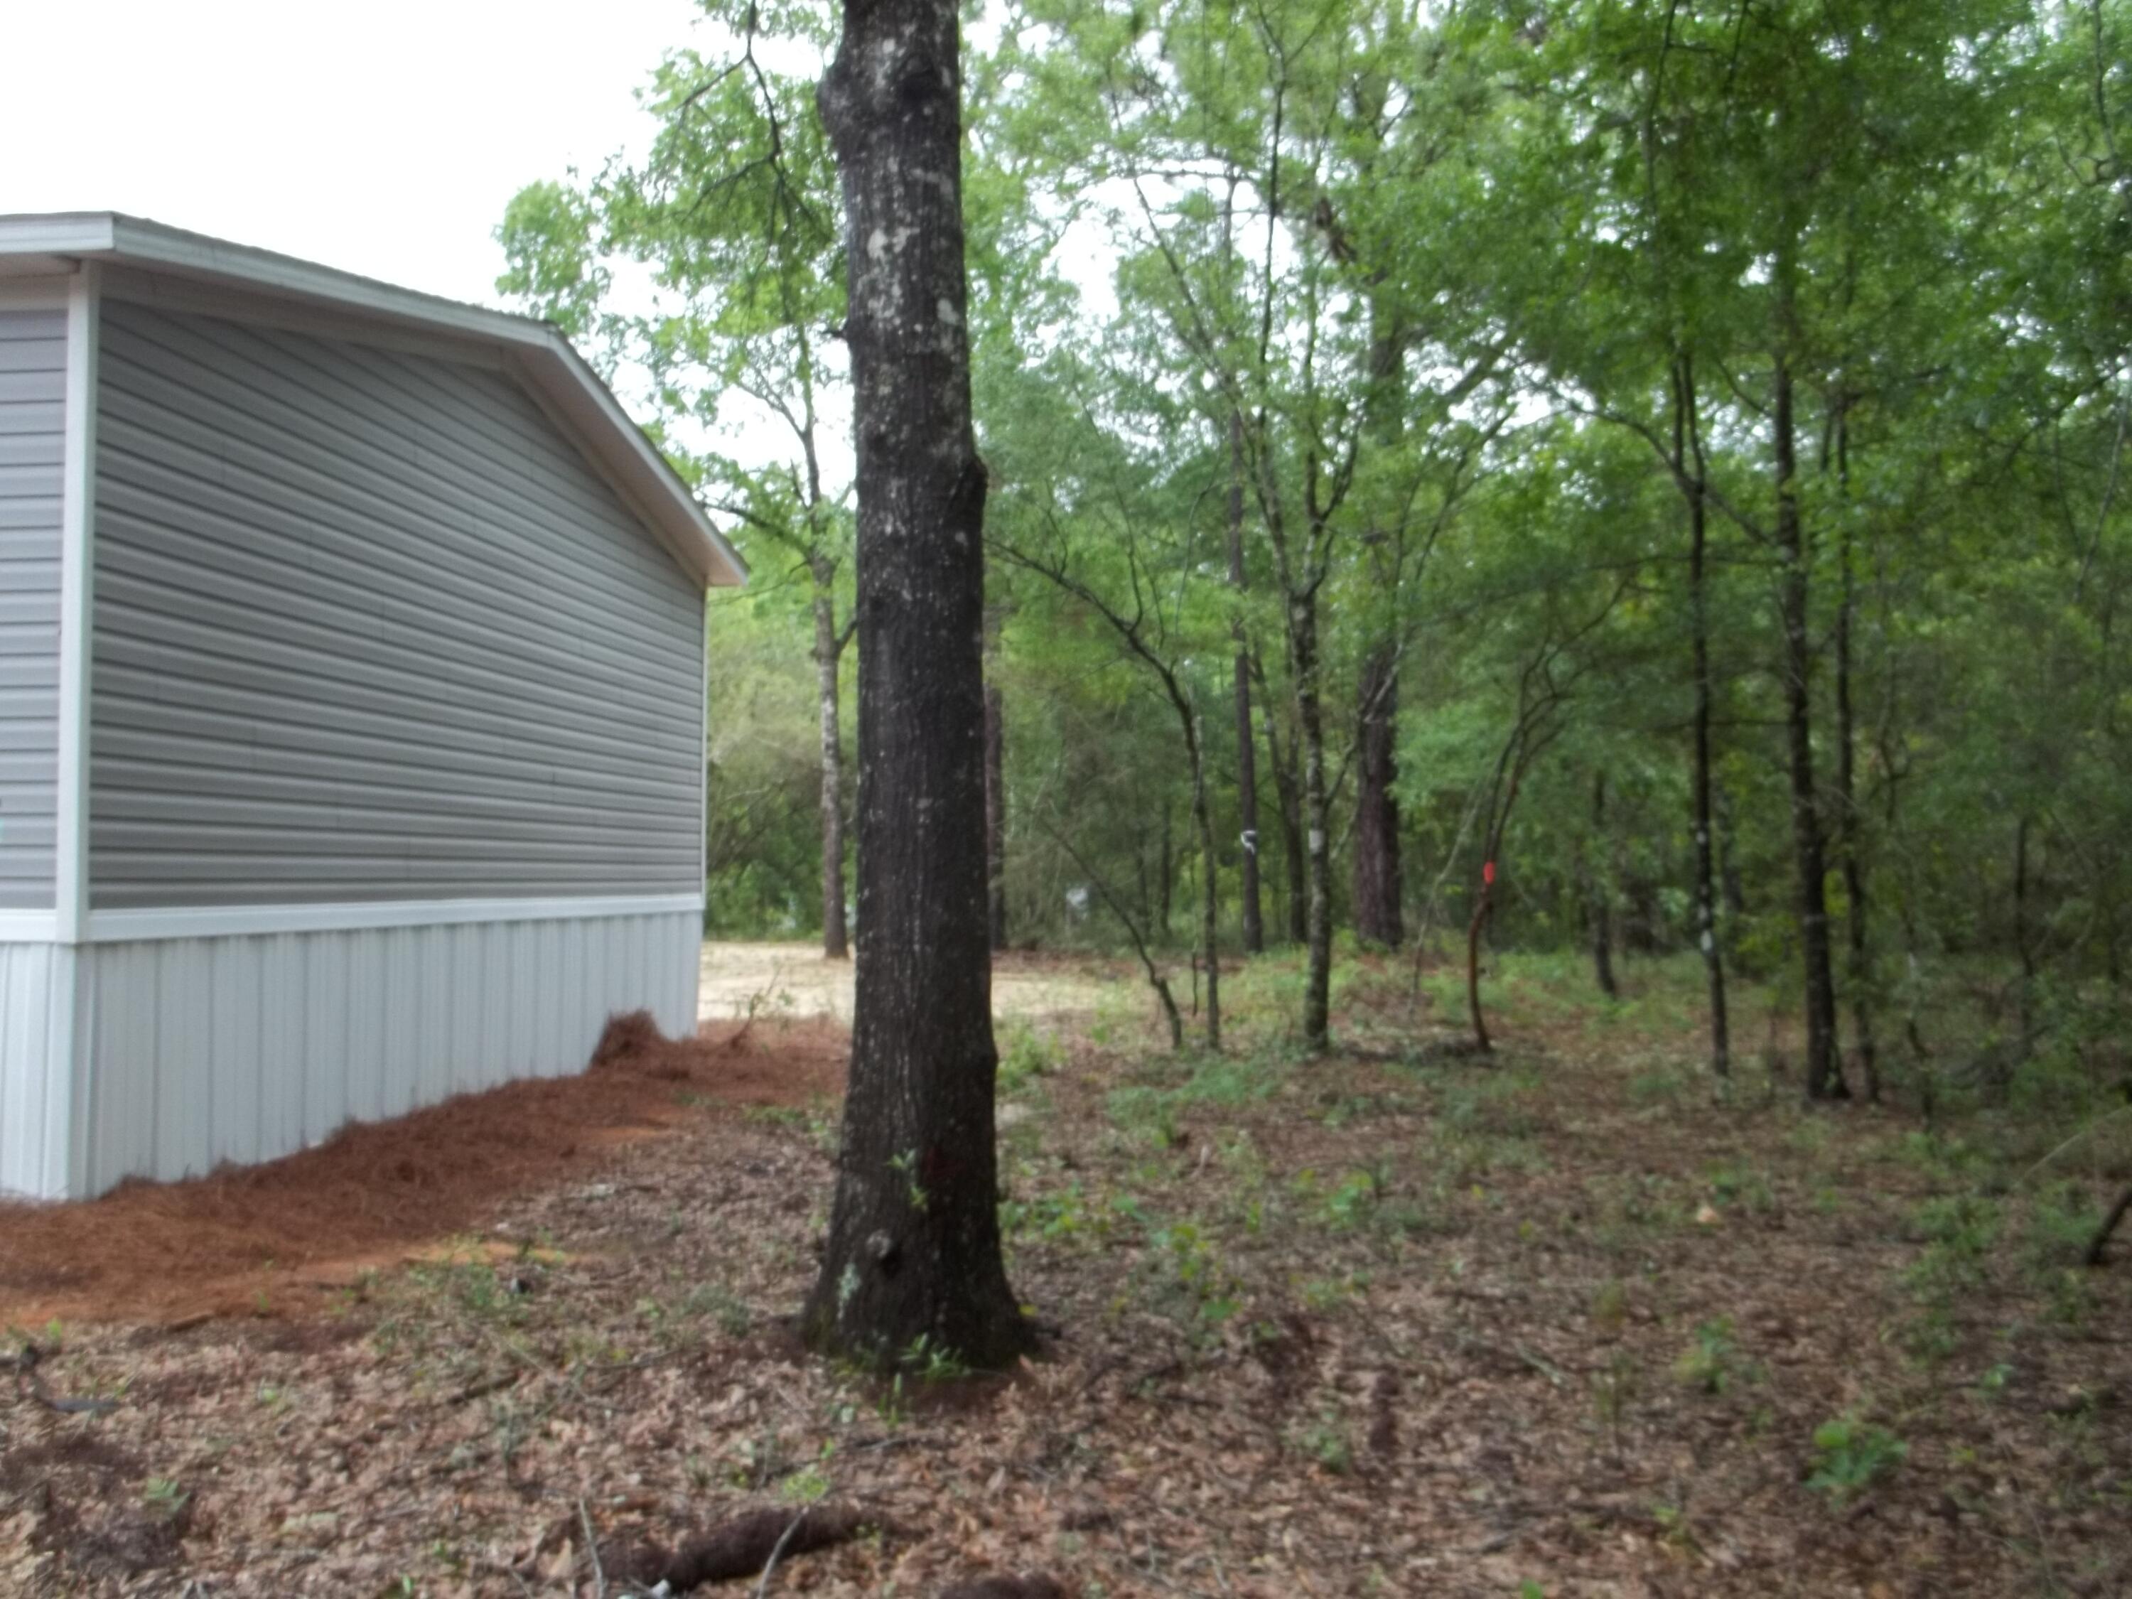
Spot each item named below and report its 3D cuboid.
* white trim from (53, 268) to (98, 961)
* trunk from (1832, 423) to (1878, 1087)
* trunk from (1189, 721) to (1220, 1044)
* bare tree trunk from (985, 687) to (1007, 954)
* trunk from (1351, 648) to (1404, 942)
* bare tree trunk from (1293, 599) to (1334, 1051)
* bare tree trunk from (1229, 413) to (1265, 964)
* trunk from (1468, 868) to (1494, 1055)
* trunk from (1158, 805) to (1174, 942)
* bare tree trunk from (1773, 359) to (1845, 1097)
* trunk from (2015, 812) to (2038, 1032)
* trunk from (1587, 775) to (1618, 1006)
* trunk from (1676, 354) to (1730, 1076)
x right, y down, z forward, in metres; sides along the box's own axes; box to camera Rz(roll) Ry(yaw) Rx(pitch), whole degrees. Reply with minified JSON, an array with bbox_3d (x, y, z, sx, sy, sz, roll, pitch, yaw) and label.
[{"bbox_3d":[-3.642,-0.721,7.497,0.082,2.497,0.078,0,-2,6],"label":"white trim"},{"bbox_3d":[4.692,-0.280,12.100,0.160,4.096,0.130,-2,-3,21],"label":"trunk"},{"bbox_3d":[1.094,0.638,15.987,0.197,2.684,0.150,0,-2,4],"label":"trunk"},{"bbox_3d":[-0.978,0.225,28.073,0.360,3.752,0.360,-1,-2,-2],"label":"bare tree trunk"},{"bbox_3d":[4.404,-0.053,28.585,0.640,4.291,0.600,0,-2,9],"label":"trunk"},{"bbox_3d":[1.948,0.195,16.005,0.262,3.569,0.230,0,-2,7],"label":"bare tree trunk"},{"bbox_3d":[2.486,-1.625,28.160,0.260,7.552,0.240,-2,-2,5],"label":"bare tree trunk"},{"bbox_3d":[3.196,1.250,15.663,0.180,1.434,0.130,0,-2,11],"label":"trunk"},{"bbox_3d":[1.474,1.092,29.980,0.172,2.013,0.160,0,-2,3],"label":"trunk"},{"bbox_3d":[4.372,-0.480,12.019,0.220,4.490,0.190,-3,-3,20],"label":"bare tree trunk"},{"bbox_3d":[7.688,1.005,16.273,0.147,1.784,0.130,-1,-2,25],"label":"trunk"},{"bbox_3d":[5.434,0.864,20.560,0.180,2.326,0.150,-3,-3,15],"label":"trunk"},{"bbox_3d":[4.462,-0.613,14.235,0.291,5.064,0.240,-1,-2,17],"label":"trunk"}]

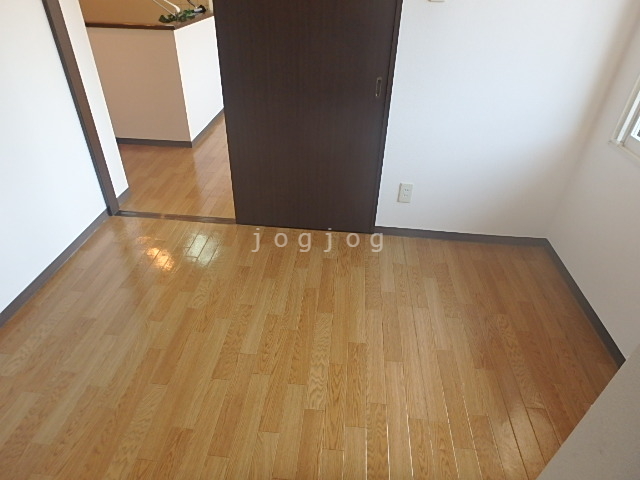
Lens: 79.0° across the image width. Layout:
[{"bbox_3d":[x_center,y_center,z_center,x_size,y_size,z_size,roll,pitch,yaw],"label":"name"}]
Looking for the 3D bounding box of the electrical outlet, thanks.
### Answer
[{"bbox_3d":[0.492,-0.271,2.230,0.070,0.120,0.012,4,35,3],"label":"electrical outlet"}]

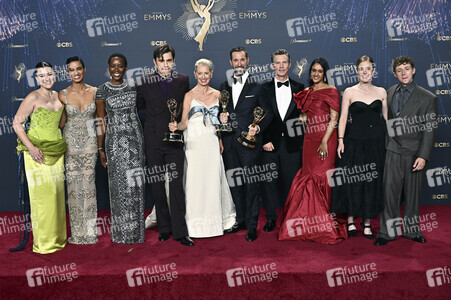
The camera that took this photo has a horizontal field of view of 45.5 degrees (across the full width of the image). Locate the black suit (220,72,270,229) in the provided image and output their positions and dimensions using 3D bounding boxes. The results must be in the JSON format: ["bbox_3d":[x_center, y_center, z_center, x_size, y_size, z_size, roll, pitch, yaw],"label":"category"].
[{"bbox_3d":[0.189,0.028,5.203,0.530,1.501,0.400,1,8,16],"label":"black suit"}]

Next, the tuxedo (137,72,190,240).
[{"bbox_3d":[-0.587,0.055,5.094,0.520,1.572,0.340,-2,8,-8],"label":"tuxedo"}]

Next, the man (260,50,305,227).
[{"bbox_3d":[0.566,-0.095,5.390,0.500,1.796,0.360,0,7,6],"label":"man"}]

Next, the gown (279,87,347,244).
[{"bbox_3d":[0.829,0.132,5.100,0.640,1.448,0.550,1,8,15],"label":"gown"}]

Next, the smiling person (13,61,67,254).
[{"bbox_3d":[-1.666,0.065,4.861,0.480,1.687,0.420,-3,8,-18],"label":"smiling person"}]

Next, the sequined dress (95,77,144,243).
[{"bbox_3d":[-0.987,0.107,5.105,0.450,1.519,0.350,-2,7,-6],"label":"sequined dress"}]

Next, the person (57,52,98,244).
[{"bbox_3d":[-1.399,0.010,5.104,0.410,1.769,0.340,-2,8,-8],"label":"person"}]

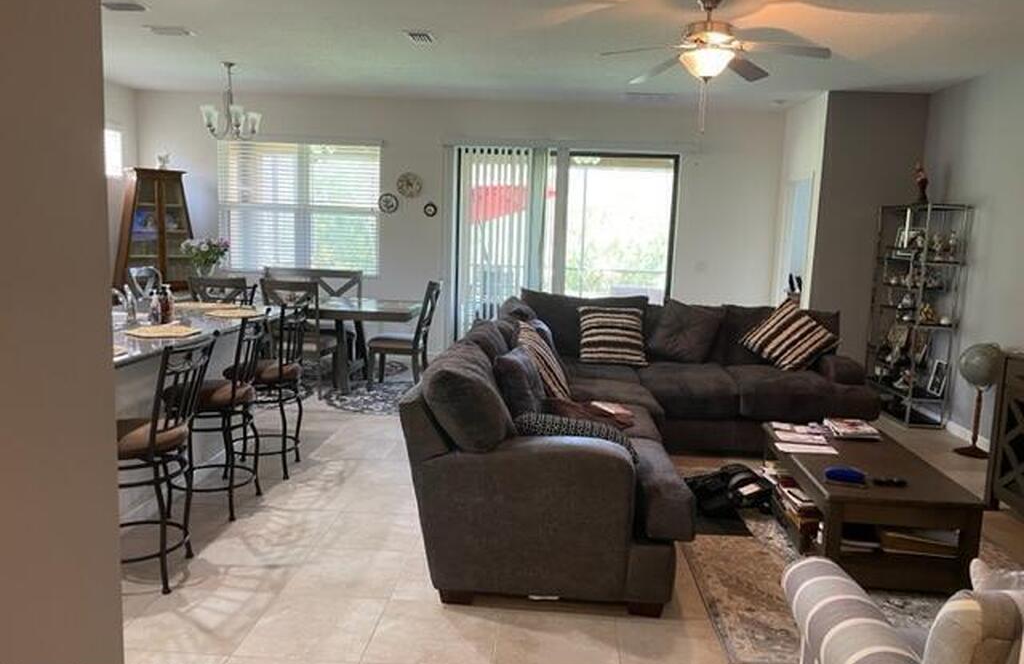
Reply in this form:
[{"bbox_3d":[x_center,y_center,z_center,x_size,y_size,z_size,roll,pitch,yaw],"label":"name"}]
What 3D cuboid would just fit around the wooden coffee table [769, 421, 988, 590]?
[{"bbox_3d":[1.790,0.858,4.027,0.667,0.434,1.273,3,8,5],"label":"wooden coffee table"}]

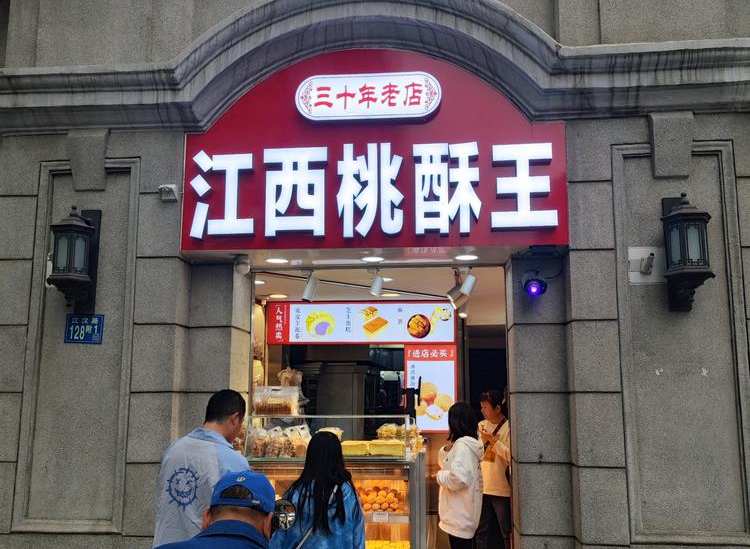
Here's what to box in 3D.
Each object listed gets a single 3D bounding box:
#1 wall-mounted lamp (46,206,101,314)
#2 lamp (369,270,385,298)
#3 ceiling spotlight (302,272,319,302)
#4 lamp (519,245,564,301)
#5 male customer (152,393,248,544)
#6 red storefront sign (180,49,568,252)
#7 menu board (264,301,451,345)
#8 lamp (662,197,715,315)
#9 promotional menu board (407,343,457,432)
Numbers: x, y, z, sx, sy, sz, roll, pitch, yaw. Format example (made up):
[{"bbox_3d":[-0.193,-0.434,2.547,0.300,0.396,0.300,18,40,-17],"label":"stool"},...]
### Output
[{"bbox_3d":[-1.861,-0.109,4.291,0.270,0.680,0.320,0,-9,5],"label":"wall-mounted lamp"},{"bbox_3d":[0.011,0.073,5.035,0.110,0.200,0.120,-1,-8,5],"label":"lamp"},{"bbox_3d":[-0.455,0.096,4.958,0.062,0.217,0.062,18,-18,8],"label":"ceiling spotlight"},{"bbox_3d":[1.001,-0.012,4.170,0.250,0.310,0.220,0,-8,-1],"label":"lamp"},{"bbox_3d":[-0.861,1.471,3.402,0.520,1.800,0.350,-5,-10,32],"label":"male customer"},{"bbox_3d":[-0.017,-0.782,4.301,2.340,1.280,0.180,0,-9,5],"label":"red storefront sign"},{"bbox_3d":[-0.139,0.469,6.581,1.800,0.425,0.060,-1,-8,5],"label":"menu board"},{"bbox_3d":[1.768,-0.136,3.949,0.270,0.680,0.320,0,-9,5],"label":"lamp"},{"bbox_3d":[0.520,1.059,6.393,0.478,0.805,0.060,0,-9,5],"label":"promotional menu board"}]

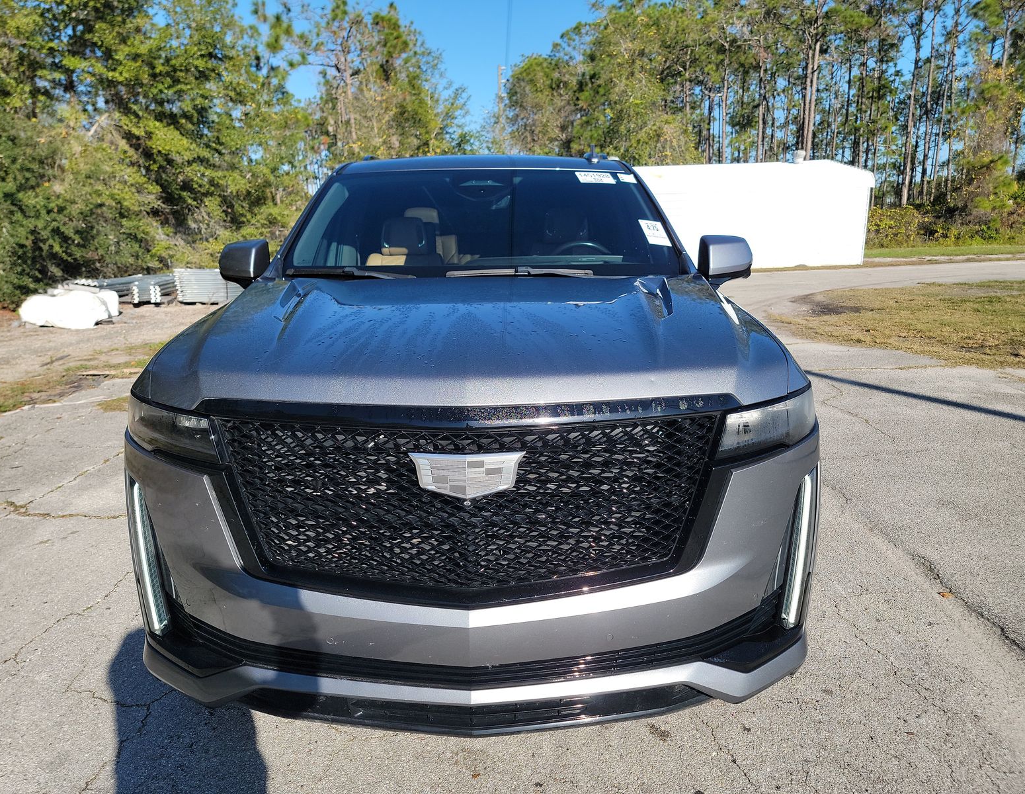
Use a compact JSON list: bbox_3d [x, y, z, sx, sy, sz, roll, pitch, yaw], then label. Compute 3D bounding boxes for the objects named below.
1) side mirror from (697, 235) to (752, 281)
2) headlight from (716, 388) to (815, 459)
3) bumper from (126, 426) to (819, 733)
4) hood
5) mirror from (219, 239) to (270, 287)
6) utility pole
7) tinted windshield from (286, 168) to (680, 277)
[{"bbox_3d":[0.960,-0.623,3.336,0.240,0.210,0.170,-1,14,0],"label":"side mirror"},{"bbox_3d":[0.702,0.060,2.030,0.350,0.175,0.320,-1,14,0],"label":"headlight"},{"bbox_3d":[-0.109,0.493,2.057,2.020,0.700,0.560,-1,14,0],"label":"bumper"},{"bbox_3d":[-0.119,-0.218,2.426,1.800,0.300,1.400,-1,14,0],"label":"hood"},{"bbox_3d":[-1.220,-0.602,3.318,0.240,0.210,0.170,-1,14,0],"label":"mirror"},{"bbox_3d":[-0.894,-19.074,57.074,0.600,12.500,0.400,-1,14,0],"label":"utility pole"},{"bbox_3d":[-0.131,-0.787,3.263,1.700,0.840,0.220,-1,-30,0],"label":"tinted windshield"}]

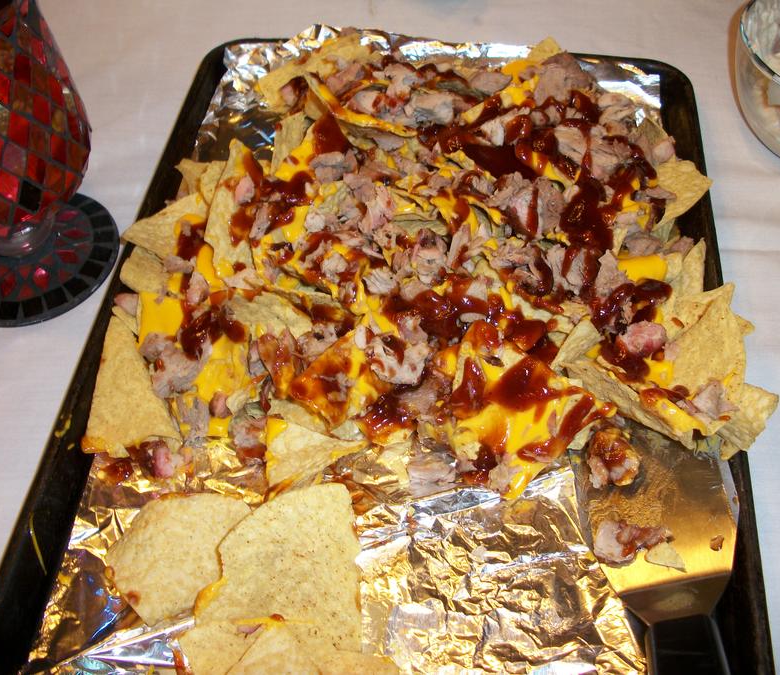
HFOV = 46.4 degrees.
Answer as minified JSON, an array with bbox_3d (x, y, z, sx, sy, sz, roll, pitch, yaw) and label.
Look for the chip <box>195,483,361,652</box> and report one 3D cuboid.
[{"bbox_3d":[-0.052,0.105,0.402,0.071,0.012,0.084,-6,53,-3],"label":"chip"}]

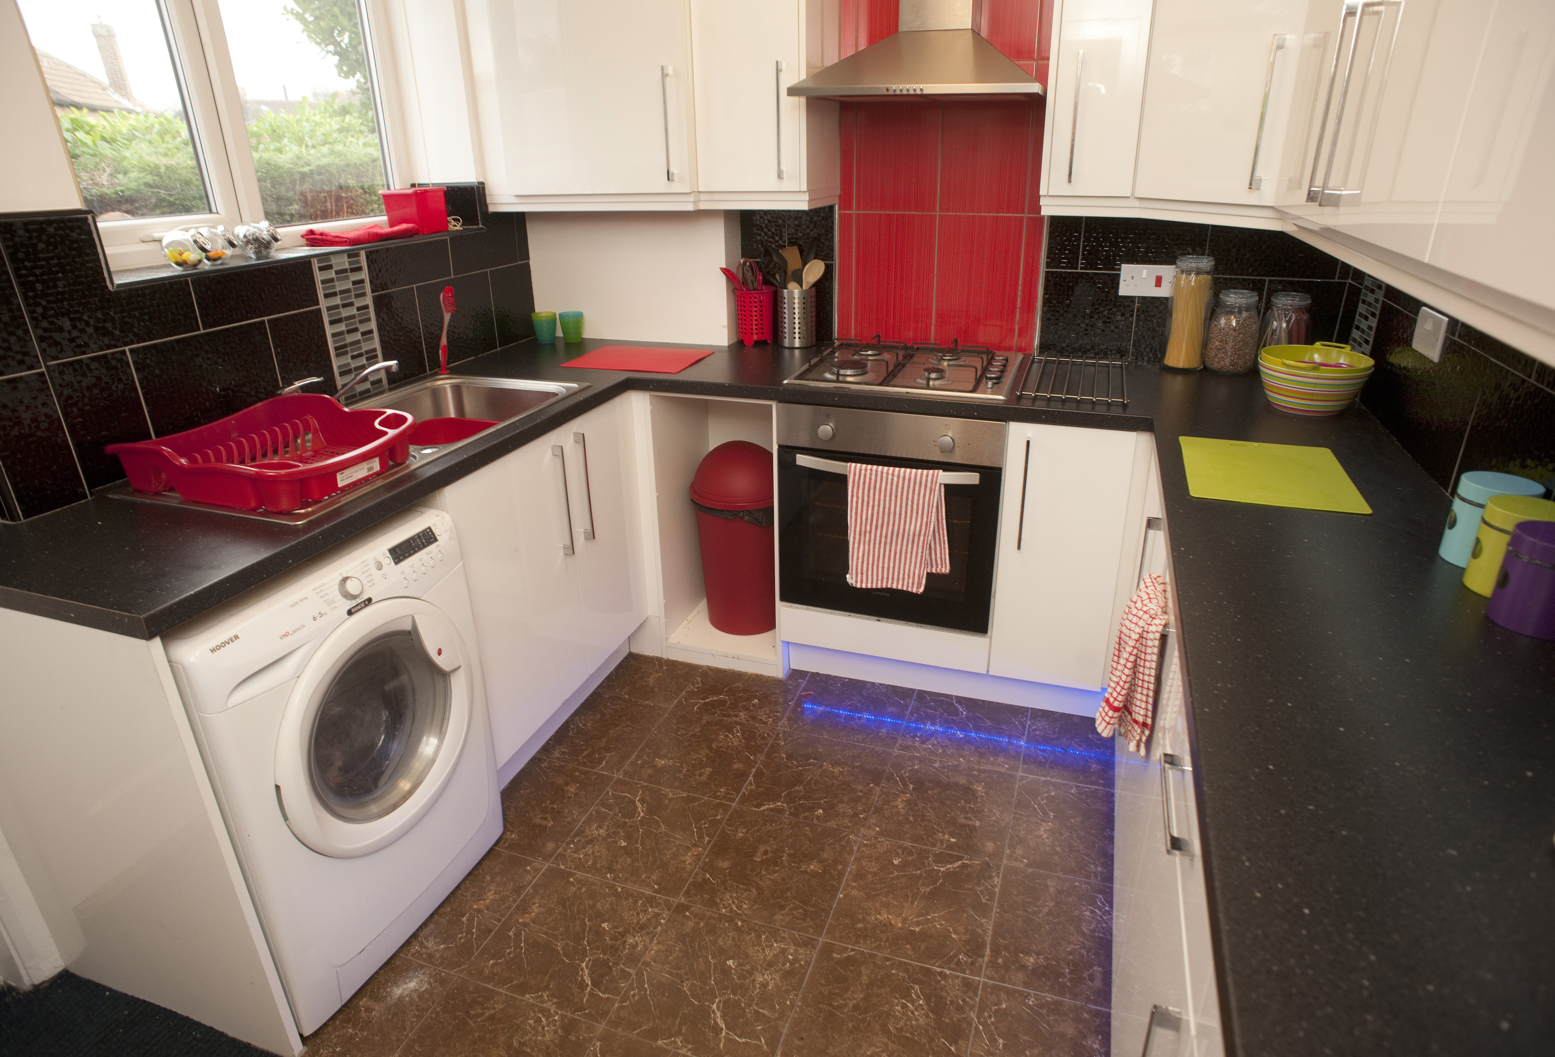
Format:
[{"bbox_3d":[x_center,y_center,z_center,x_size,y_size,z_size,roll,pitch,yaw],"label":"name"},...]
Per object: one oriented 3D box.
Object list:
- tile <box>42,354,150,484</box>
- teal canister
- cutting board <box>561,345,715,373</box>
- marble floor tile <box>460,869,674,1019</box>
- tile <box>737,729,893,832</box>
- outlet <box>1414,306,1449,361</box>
[{"bbox_3d":[-1.312,-0.215,1.726,0.010,0.248,0.155,7,25,18],"label":"tile"},{"bbox_3d":[1.068,-0.009,1.320,0.100,0.124,0.100,6,24,16],"label":"teal canister"},{"bbox_3d":[-0.418,-0.517,2.675,0.381,0.006,0.287,7,25,18],"label":"cutting board"},{"bbox_3d":[-0.425,0.855,1.835,0.330,0.010,0.330,7,25,18],"label":"marble floor tile"},{"bbox_3d":[0.105,0.650,2.289,0.330,0.010,0.330,7,25,18],"label":"tile"},{"bbox_3d":[1.278,-0.383,1.731,0.012,0.086,0.143,7,24,18],"label":"outlet"}]

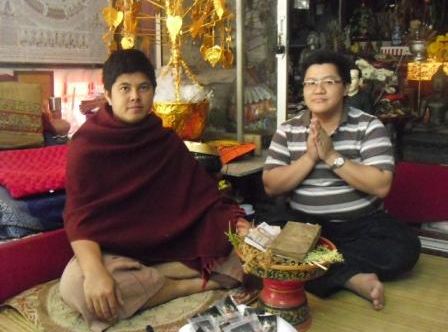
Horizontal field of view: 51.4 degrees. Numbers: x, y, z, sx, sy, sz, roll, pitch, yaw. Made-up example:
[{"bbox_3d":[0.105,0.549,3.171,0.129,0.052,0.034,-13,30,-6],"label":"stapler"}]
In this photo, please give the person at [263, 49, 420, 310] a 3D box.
[{"bbox_3d":[0.385,-0.024,1.710,0.660,0.850,0.650,2,7,15],"label":"person"}]

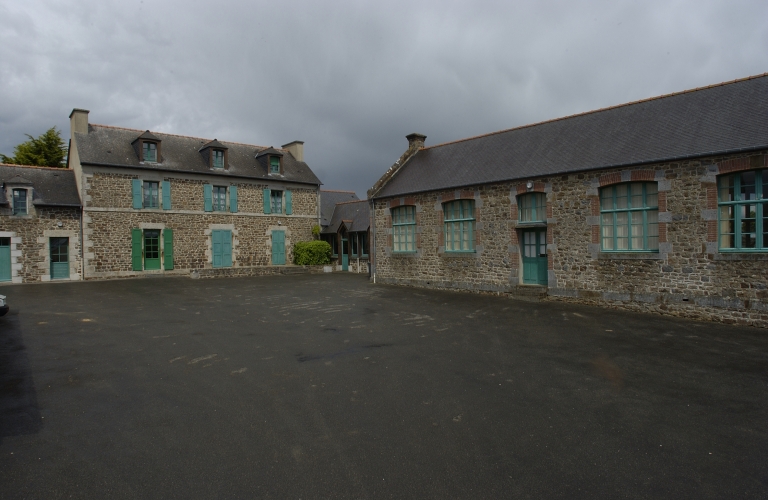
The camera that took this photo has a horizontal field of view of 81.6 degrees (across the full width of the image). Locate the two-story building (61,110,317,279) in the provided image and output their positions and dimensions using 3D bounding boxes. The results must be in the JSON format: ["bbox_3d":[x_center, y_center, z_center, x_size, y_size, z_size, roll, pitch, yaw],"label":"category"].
[{"bbox_3d":[-12.754,-3.362,31.171,14.850,10.050,8.000,-1,1,-40],"label":"two-story building"}]

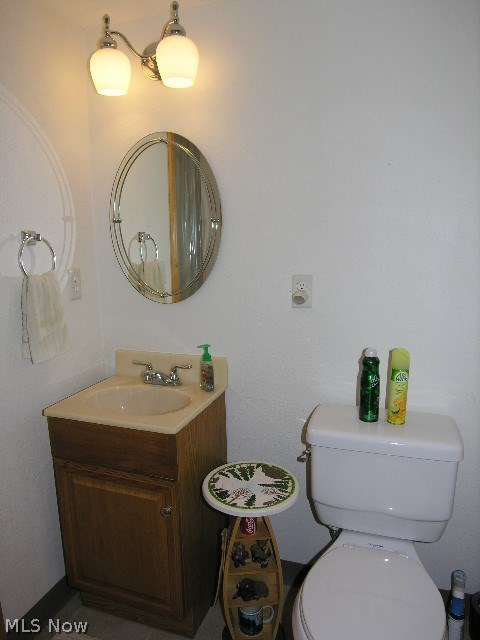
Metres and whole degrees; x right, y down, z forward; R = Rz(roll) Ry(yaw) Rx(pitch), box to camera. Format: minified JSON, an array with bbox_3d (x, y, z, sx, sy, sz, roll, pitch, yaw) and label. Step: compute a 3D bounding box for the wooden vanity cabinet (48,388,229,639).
[{"bbox_3d":[-0.339,0.684,1.670,0.468,0.784,0.425,2,11,19],"label":"wooden vanity cabinet"}]

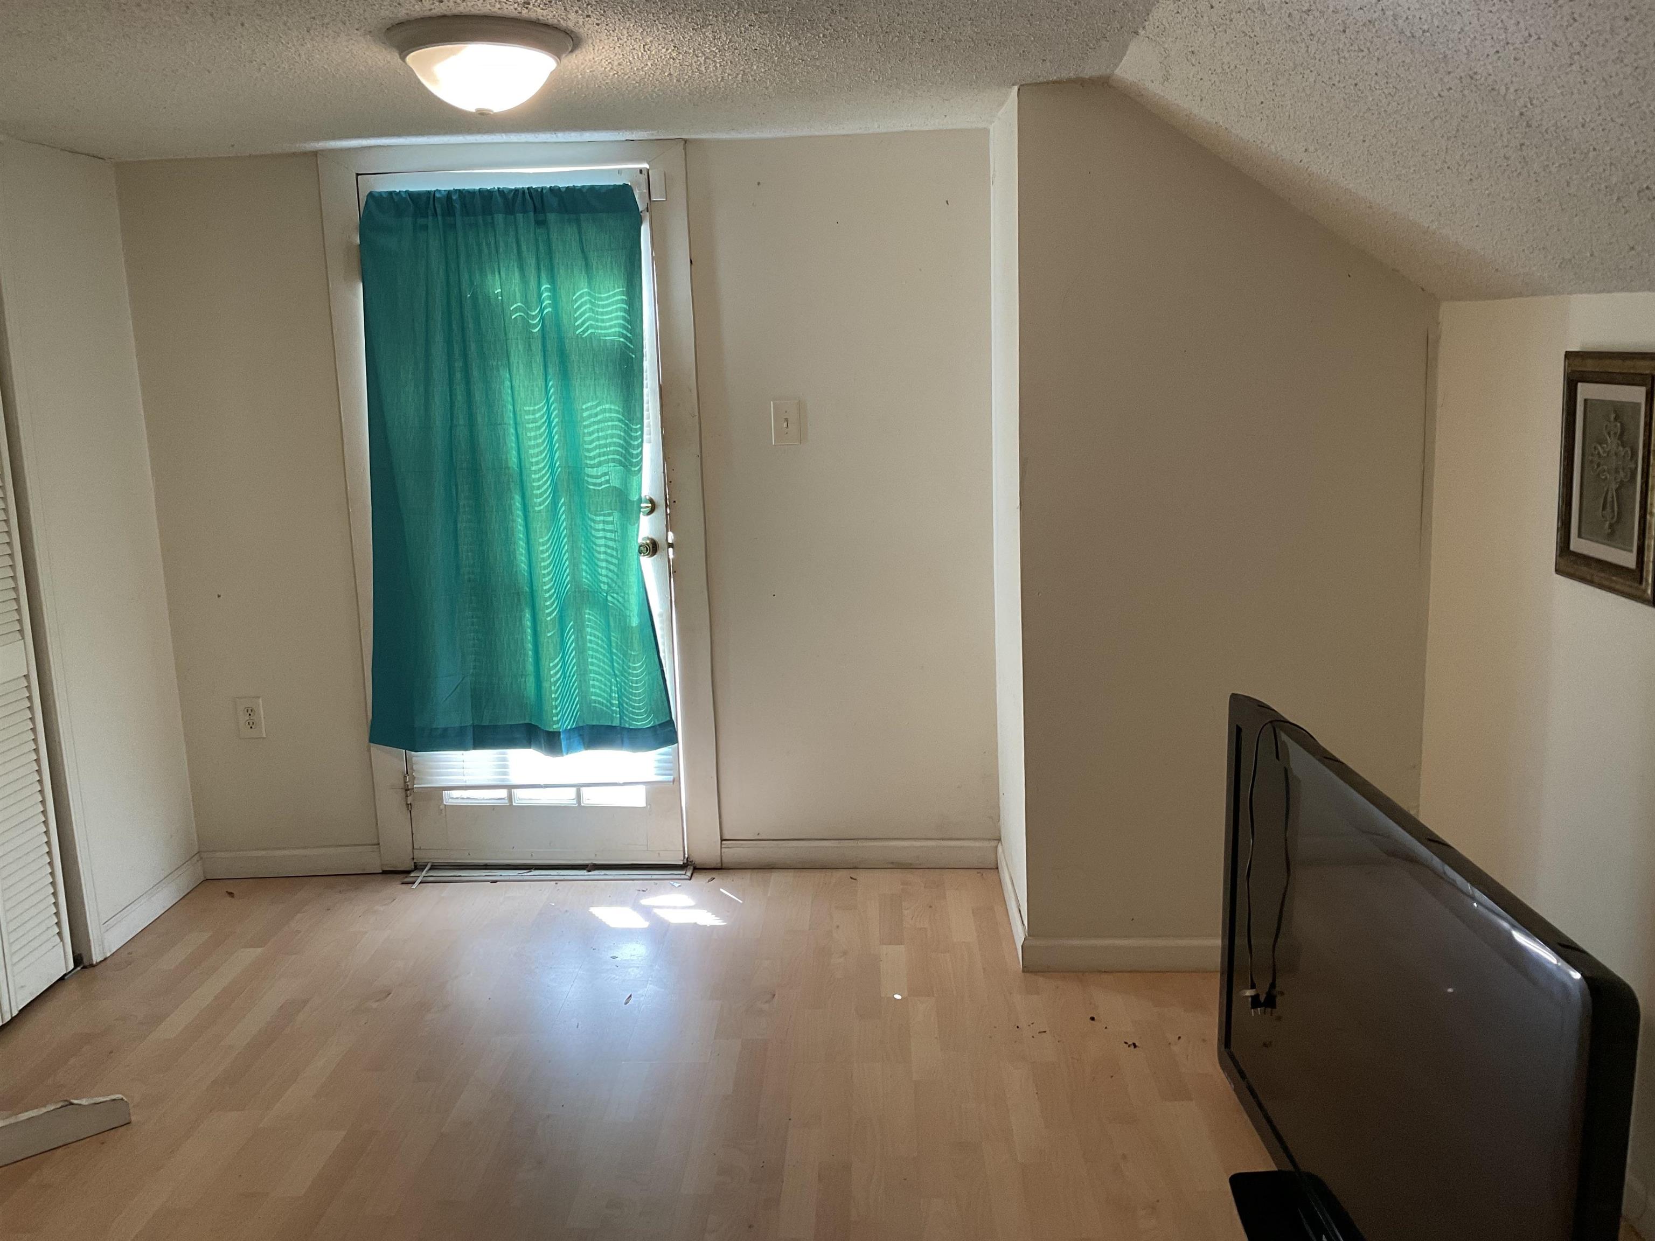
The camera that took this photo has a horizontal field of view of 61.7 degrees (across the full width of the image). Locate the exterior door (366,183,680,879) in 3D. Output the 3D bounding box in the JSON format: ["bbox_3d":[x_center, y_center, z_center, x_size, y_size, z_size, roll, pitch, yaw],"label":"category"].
[{"bbox_3d":[-0.863,-0.257,3.982,0.819,1.992,0.045,-2,10,2],"label":"exterior door"}]

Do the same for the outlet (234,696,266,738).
[{"bbox_3d":[-1.704,0.290,4.083,0.081,0.127,0.011,-2,10,2],"label":"outlet"}]

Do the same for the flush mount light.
[{"bbox_3d":[-0.636,-1.011,2.575,0.340,0.135,0.340,-2,10,2],"label":"flush mount light"}]

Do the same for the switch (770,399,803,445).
[{"bbox_3d":[-0.115,-0.552,3.879,0.087,0.127,0.020,-2,10,2],"label":"switch"}]

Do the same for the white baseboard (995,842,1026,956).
[{"bbox_3d":[0.493,0.743,3.741,0.018,0.086,0.719,-2,10,2],"label":"white baseboard"}]

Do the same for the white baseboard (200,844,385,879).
[{"bbox_3d":[-1.613,0.729,4.163,0.543,0.086,0.018,-2,10,2],"label":"white baseboard"}]

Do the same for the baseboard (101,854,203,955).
[{"bbox_3d":[-1.888,0.793,3.894,0.018,0.086,0.574,-2,10,2],"label":"baseboard"}]

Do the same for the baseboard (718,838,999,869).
[{"bbox_3d":[0.096,0.698,4.107,0.820,0.086,0.018,-2,10,2],"label":"baseboard"}]

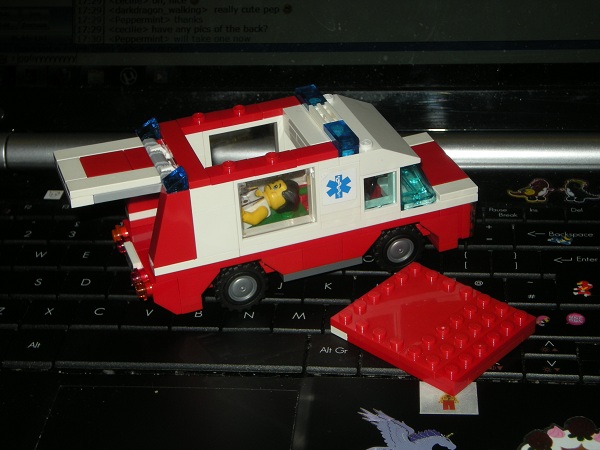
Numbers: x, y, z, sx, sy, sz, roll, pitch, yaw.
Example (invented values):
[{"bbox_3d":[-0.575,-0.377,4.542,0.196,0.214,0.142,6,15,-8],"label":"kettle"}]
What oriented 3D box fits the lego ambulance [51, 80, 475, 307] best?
[{"bbox_3d":[-0.012,-0.011,0.518,0.152,0.063,0.048,-13,33,-14],"label":"lego ambulance"}]

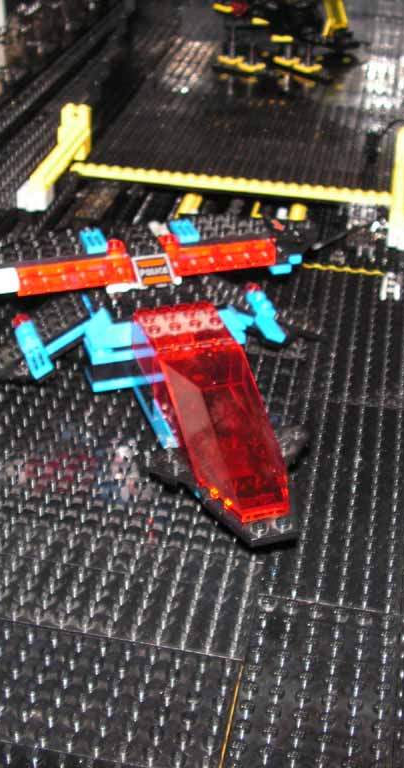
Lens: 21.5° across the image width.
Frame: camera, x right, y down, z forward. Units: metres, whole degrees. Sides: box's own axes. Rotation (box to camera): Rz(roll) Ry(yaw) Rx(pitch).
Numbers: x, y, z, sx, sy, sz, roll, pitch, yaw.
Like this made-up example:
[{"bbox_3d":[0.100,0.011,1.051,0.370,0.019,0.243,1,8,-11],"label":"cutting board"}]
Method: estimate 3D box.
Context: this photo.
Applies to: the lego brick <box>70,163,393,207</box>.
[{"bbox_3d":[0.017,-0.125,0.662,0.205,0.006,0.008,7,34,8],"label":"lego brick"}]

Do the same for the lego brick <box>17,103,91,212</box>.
[{"bbox_3d":[-0.088,-0.138,0.640,0.017,0.036,0.088,7,34,8],"label":"lego brick"}]

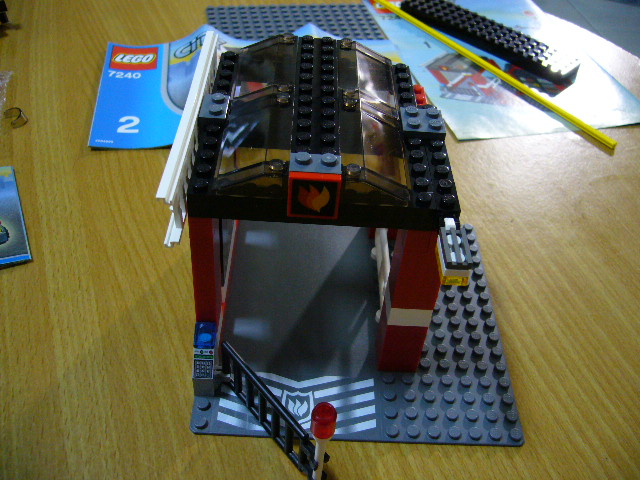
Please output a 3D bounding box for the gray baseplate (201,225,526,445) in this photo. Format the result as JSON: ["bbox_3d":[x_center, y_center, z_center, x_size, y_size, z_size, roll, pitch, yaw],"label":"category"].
[{"bbox_3d":[0.016,0.033,0.292,0.128,0.004,0.128,2,42,-1],"label":"gray baseplate"}]

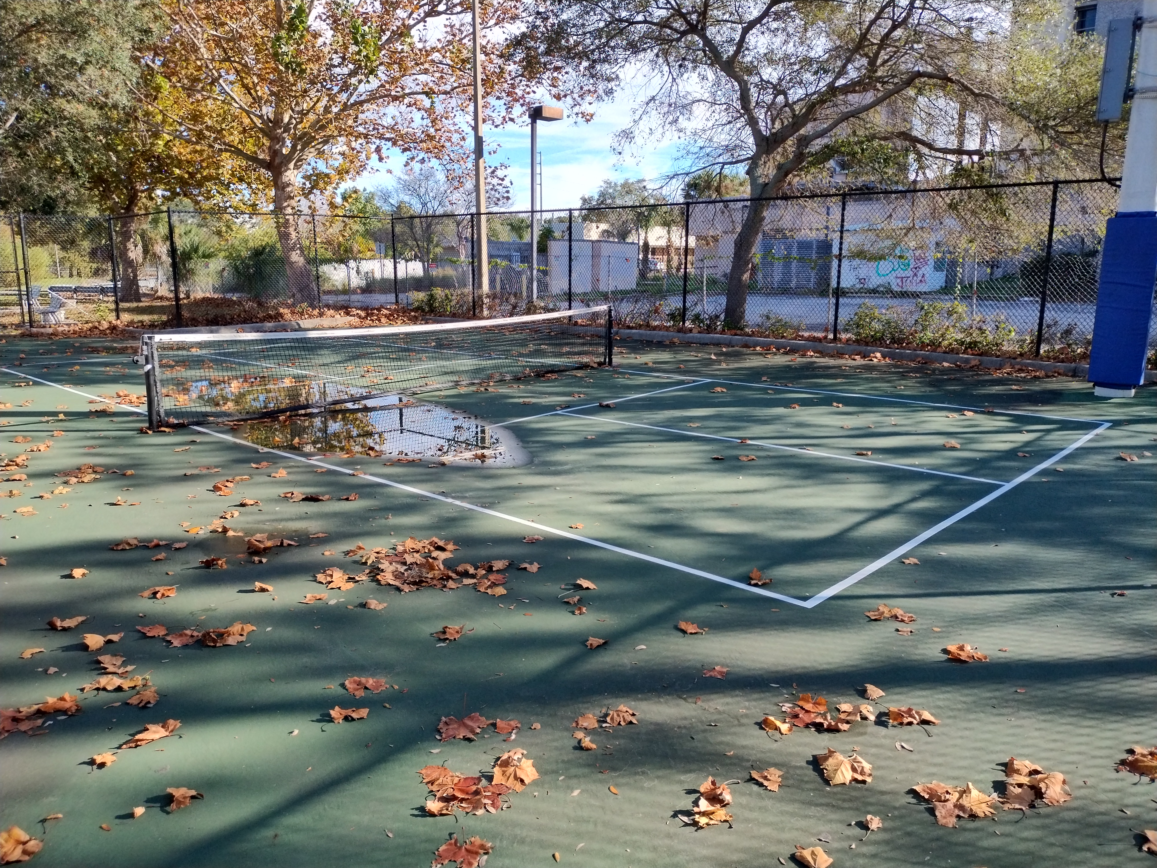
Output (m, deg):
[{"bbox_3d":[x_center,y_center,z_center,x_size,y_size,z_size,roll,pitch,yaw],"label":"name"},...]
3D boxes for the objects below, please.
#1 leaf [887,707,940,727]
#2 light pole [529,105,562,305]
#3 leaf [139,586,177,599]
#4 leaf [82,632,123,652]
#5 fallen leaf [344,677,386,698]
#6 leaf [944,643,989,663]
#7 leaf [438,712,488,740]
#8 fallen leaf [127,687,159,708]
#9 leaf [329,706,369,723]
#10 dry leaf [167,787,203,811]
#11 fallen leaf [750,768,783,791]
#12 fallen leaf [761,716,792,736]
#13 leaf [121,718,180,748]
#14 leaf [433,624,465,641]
[{"bbox_3d":[1.127,0.948,2.812,0.169,0.036,0.076,0,11,0],"label":"leaf"},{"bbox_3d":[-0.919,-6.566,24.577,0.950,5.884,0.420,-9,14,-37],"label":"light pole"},{"bbox_3d":[-1.989,0.750,3.950,0.176,0.034,0.080,-1,11,-3],"label":"leaf"},{"bbox_3d":[-1.949,0.849,3.419,0.172,0.048,0.085,-4,12,-20],"label":"leaf"},{"bbox_3d":[-0.780,0.925,3.054,0.160,0.032,0.110,0,11,0],"label":"fallen leaf"},{"bbox_3d":[1.530,0.865,3.296,0.165,0.037,0.090,3,12,14],"label":"leaf"},{"bbox_3d":[-0.379,0.962,2.764,0.172,0.030,0.148,0,11,0],"label":"leaf"},{"bbox_3d":[-1.555,0.940,2.986,0.108,0.036,0.090,-2,11,-10],"label":"fallen leaf"},{"bbox_3d":[-0.780,0.949,2.835,0.131,0.030,0.069,0,11,0],"label":"leaf"},{"bbox_3d":[-1.134,1.051,2.407,0.102,0.042,0.070,-2,11,-8],"label":"dry leaf"},{"bbox_3d":[0.562,1.032,2.499,0.098,0.028,0.096,1,11,5],"label":"fallen leaf"},{"bbox_3d":[0.659,0.972,2.781,0.100,0.036,0.062,3,12,18],"label":"fallen leaf"},{"bbox_3d":[-1.386,0.966,2.711,0.169,0.045,0.085,-7,13,-31],"label":"leaf"},{"bbox_3d":[-0.535,0.821,3.460,0.128,0.035,0.105,0,11,0],"label":"leaf"}]

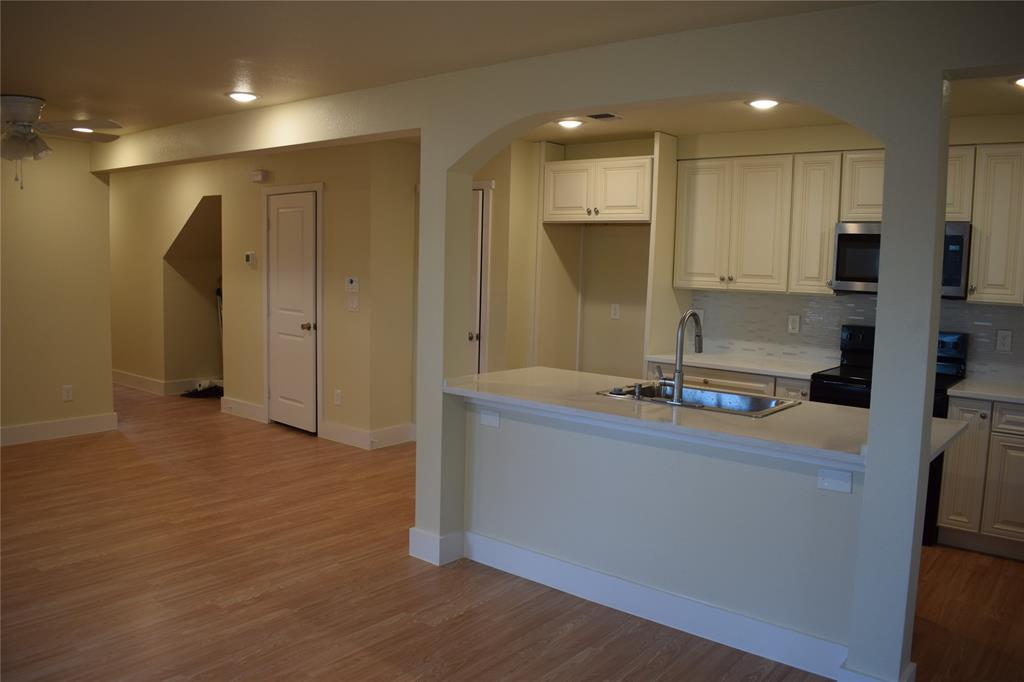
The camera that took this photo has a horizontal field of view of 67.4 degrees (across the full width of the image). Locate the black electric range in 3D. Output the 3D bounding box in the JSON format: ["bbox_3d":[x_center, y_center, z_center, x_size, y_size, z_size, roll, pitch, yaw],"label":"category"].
[{"bbox_3d":[2.301,0.534,4.735,0.750,1.180,0.660,6,7,38],"label":"black electric range"}]

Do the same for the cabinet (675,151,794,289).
[{"bbox_3d":[1.602,-0.805,5.403,0.815,0.902,0.332,6,7,38],"label":"cabinet"}]

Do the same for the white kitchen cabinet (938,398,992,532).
[{"bbox_3d":[2.697,0.671,4.493,0.208,0.745,0.612,6,7,38],"label":"white kitchen cabinet"}]

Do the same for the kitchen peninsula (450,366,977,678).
[{"bbox_3d":[0.737,0.738,3.662,2.300,0.920,1.015,6,7,38],"label":"kitchen peninsula"}]

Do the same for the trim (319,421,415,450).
[{"bbox_3d":[-1.274,0.777,6.665,0.675,0.148,0.485,6,7,38],"label":"trim"}]

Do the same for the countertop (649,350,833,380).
[{"bbox_3d":[1.597,0.163,5.288,1.106,0.037,0.646,6,7,38],"label":"countertop"}]

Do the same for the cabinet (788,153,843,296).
[{"bbox_3d":[2.043,-0.760,5.063,0.302,0.902,0.332,6,7,38],"label":"cabinet"}]

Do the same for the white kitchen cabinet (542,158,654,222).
[{"bbox_3d":[0.795,-1.110,5.832,0.915,0.449,0.609,6,7,38],"label":"white kitchen cabinet"}]

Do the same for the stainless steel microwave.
[{"bbox_3d":[2.430,-0.502,4.748,0.742,0.430,0.385,6,7,38],"label":"stainless steel microwave"}]

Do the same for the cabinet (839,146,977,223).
[{"bbox_3d":[2.457,-0.951,4.723,0.736,0.445,0.332,6,7,38],"label":"cabinet"}]

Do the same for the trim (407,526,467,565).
[{"bbox_3d":[-0.393,1.062,4.046,0.225,0.147,0.191,6,7,38],"label":"trim"}]

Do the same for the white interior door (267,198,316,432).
[{"bbox_3d":[-1.936,-0.237,6.841,0.675,2.060,0.040,6,7,38],"label":"white interior door"}]

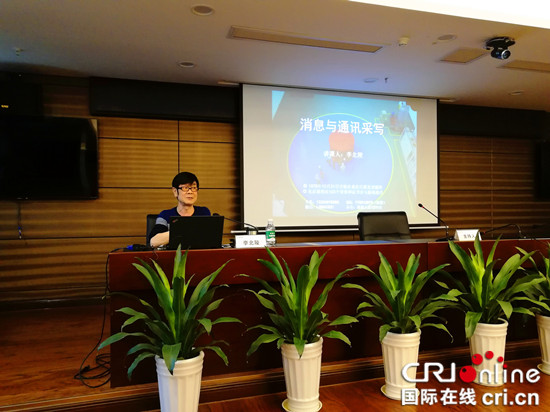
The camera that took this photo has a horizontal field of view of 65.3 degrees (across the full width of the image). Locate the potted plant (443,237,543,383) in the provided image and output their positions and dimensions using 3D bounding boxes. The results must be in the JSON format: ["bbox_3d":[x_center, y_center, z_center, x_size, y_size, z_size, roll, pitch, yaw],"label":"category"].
[{"bbox_3d":[1.487,0.723,2.939,0.670,0.970,0.660,0,0,-17],"label":"potted plant"}]

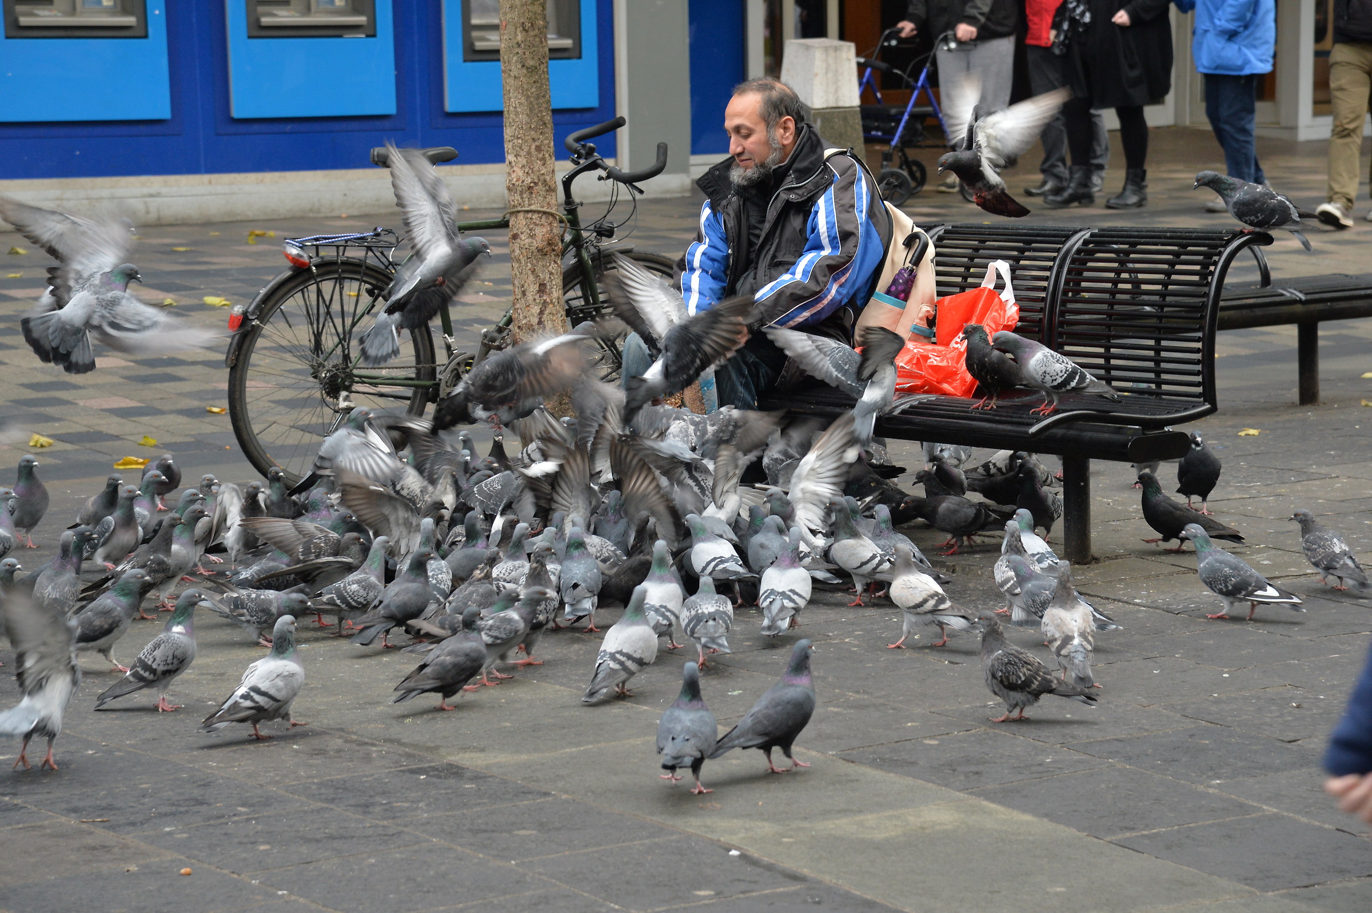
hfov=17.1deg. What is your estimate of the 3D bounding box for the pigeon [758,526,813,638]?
[{"bbox_3d":[0.221,0.282,10.352,0.115,0.213,0.260,1,7,17],"label":"pigeon"}]

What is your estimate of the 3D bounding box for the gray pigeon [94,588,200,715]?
[{"bbox_3d":[-1.109,0.399,9.425,0.250,0.237,0.110,-2,7,-12],"label":"gray pigeon"}]

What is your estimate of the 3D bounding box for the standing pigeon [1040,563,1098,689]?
[{"bbox_3d":[0.804,0.354,9.499,0.115,0.247,0.260,-2,7,-13],"label":"standing pigeon"}]

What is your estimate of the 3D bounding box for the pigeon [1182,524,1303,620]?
[{"bbox_3d":[1.330,0.264,10.906,0.300,0.205,0.120,1,7,18],"label":"pigeon"}]

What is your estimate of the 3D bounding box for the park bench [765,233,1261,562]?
[{"bbox_3d":[0.595,-0.205,11.785,0.790,0.840,1.740,-7,9,-41],"label":"park bench"}]

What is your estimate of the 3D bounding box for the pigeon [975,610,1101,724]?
[{"bbox_3d":[0.717,0.431,9.380,0.270,0.226,0.120,0,6,12],"label":"pigeon"}]

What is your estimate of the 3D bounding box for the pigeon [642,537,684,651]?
[{"bbox_3d":[-0.062,0.309,10.115,0.115,0.223,0.260,1,7,15],"label":"pigeon"}]

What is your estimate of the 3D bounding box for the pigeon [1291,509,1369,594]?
[{"bbox_3d":[1.594,0.231,11.215,0.280,0.193,0.115,4,8,40],"label":"pigeon"}]

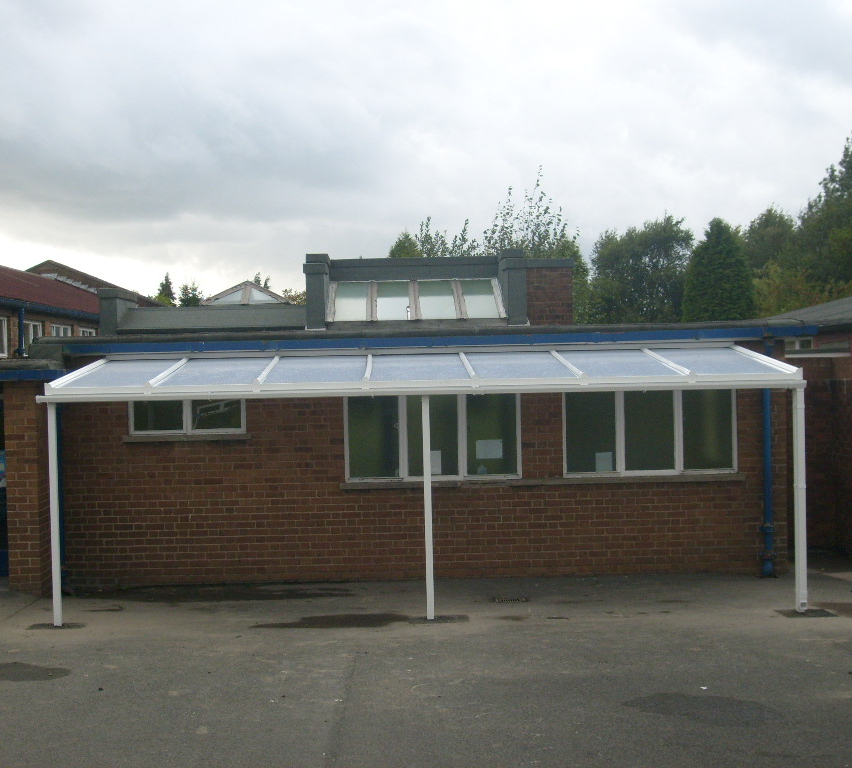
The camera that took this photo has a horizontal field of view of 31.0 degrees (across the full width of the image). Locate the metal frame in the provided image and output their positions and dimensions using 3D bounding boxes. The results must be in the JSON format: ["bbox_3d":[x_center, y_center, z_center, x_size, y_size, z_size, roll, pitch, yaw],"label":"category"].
[{"bbox_3d":[-0.024,0.875,15.492,7.039,2.540,2.930,-1,0,-1],"label":"metal frame"}]

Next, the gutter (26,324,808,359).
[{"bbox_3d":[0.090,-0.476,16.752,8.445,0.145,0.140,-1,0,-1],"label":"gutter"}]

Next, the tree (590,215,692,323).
[{"bbox_3d":[7.005,-1.820,50.000,3.600,7.200,3.500,-1,0,-1],"label":"tree"}]

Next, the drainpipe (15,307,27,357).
[{"bbox_3d":[-6.556,-0.850,24.900,0.150,0.830,0.130,-1,0,-1],"label":"drainpipe"}]

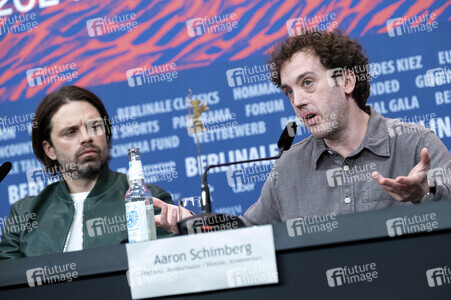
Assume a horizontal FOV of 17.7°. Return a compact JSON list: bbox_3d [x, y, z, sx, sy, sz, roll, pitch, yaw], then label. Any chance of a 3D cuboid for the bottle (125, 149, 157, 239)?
[{"bbox_3d":[-0.190,0.111,3.200,0.061,0.230,0.061,-6,-4,0],"label":"bottle"}]

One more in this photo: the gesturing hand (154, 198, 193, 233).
[{"bbox_3d":[-0.131,0.161,3.470,0.130,0.092,0.090,-3,-5,-37],"label":"gesturing hand"}]

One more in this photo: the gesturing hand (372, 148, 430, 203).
[{"bbox_3d":[0.418,0.063,3.450,0.150,0.125,0.100,-3,-5,-35],"label":"gesturing hand"}]

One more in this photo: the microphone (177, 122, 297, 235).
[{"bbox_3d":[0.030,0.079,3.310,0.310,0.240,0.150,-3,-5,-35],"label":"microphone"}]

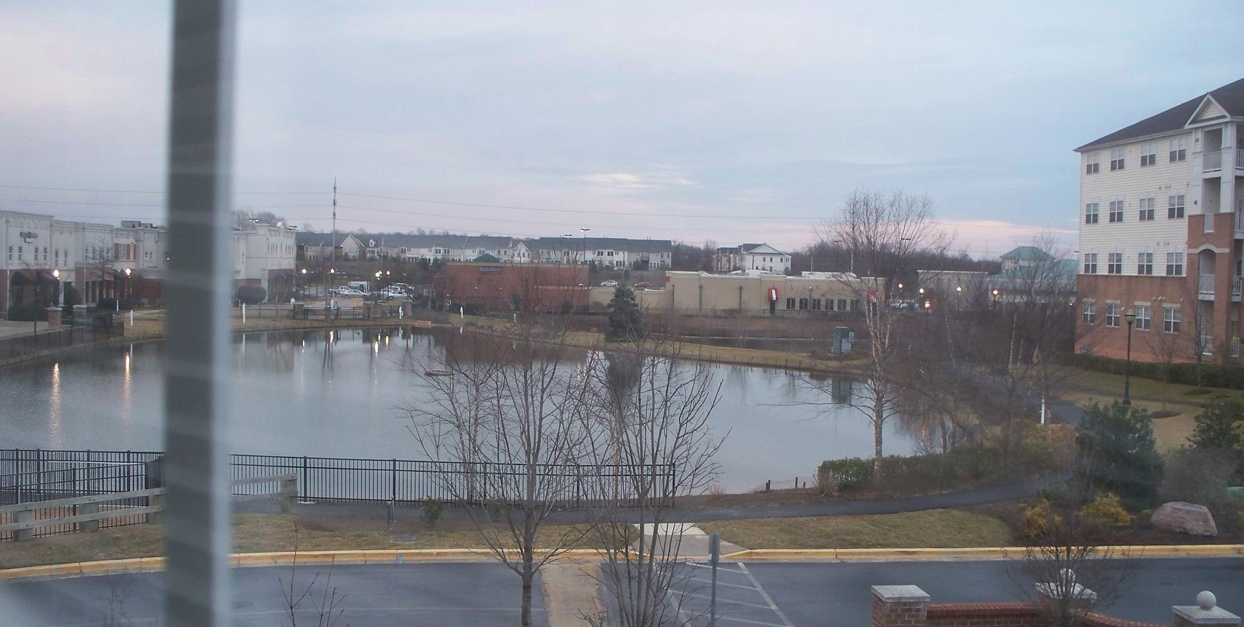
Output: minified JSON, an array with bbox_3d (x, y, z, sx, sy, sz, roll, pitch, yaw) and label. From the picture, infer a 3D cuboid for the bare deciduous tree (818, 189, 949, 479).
[{"bbox_3d":[8.123,0.634,40.200,4.100,8.950,4.100,1,2,-4],"label":"bare deciduous tree"}]

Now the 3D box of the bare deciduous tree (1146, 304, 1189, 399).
[{"bbox_3d":[24.043,1.691,57.000,2.000,4.400,2.000,1,2,-4],"label":"bare deciduous tree"}]

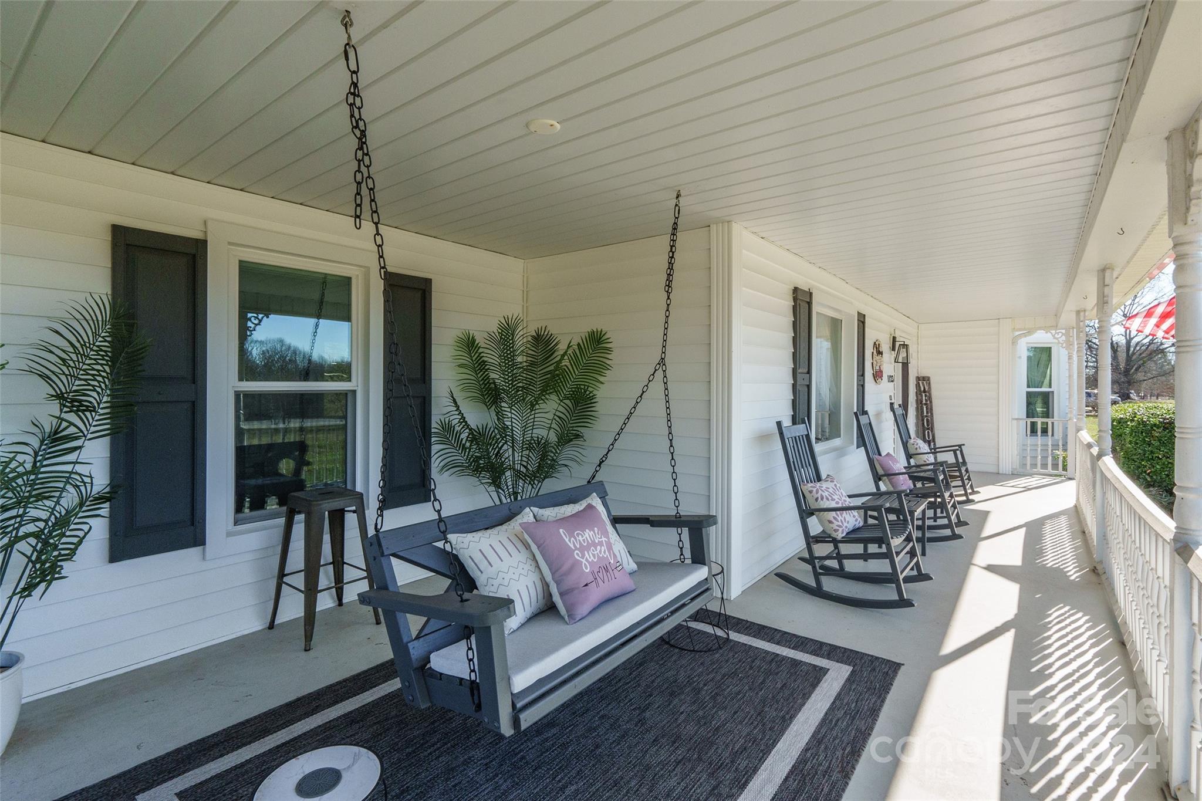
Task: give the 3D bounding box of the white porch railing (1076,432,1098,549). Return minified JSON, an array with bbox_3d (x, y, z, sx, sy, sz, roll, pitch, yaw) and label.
[{"bbox_3d":[4.706,0.796,5.140,0.090,0.820,2.650,1,1,39],"label":"white porch railing"}]

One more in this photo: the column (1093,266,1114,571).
[{"bbox_3d":[3.848,0.123,4.080,0.100,2.300,0.100,1,1,39],"label":"column"}]

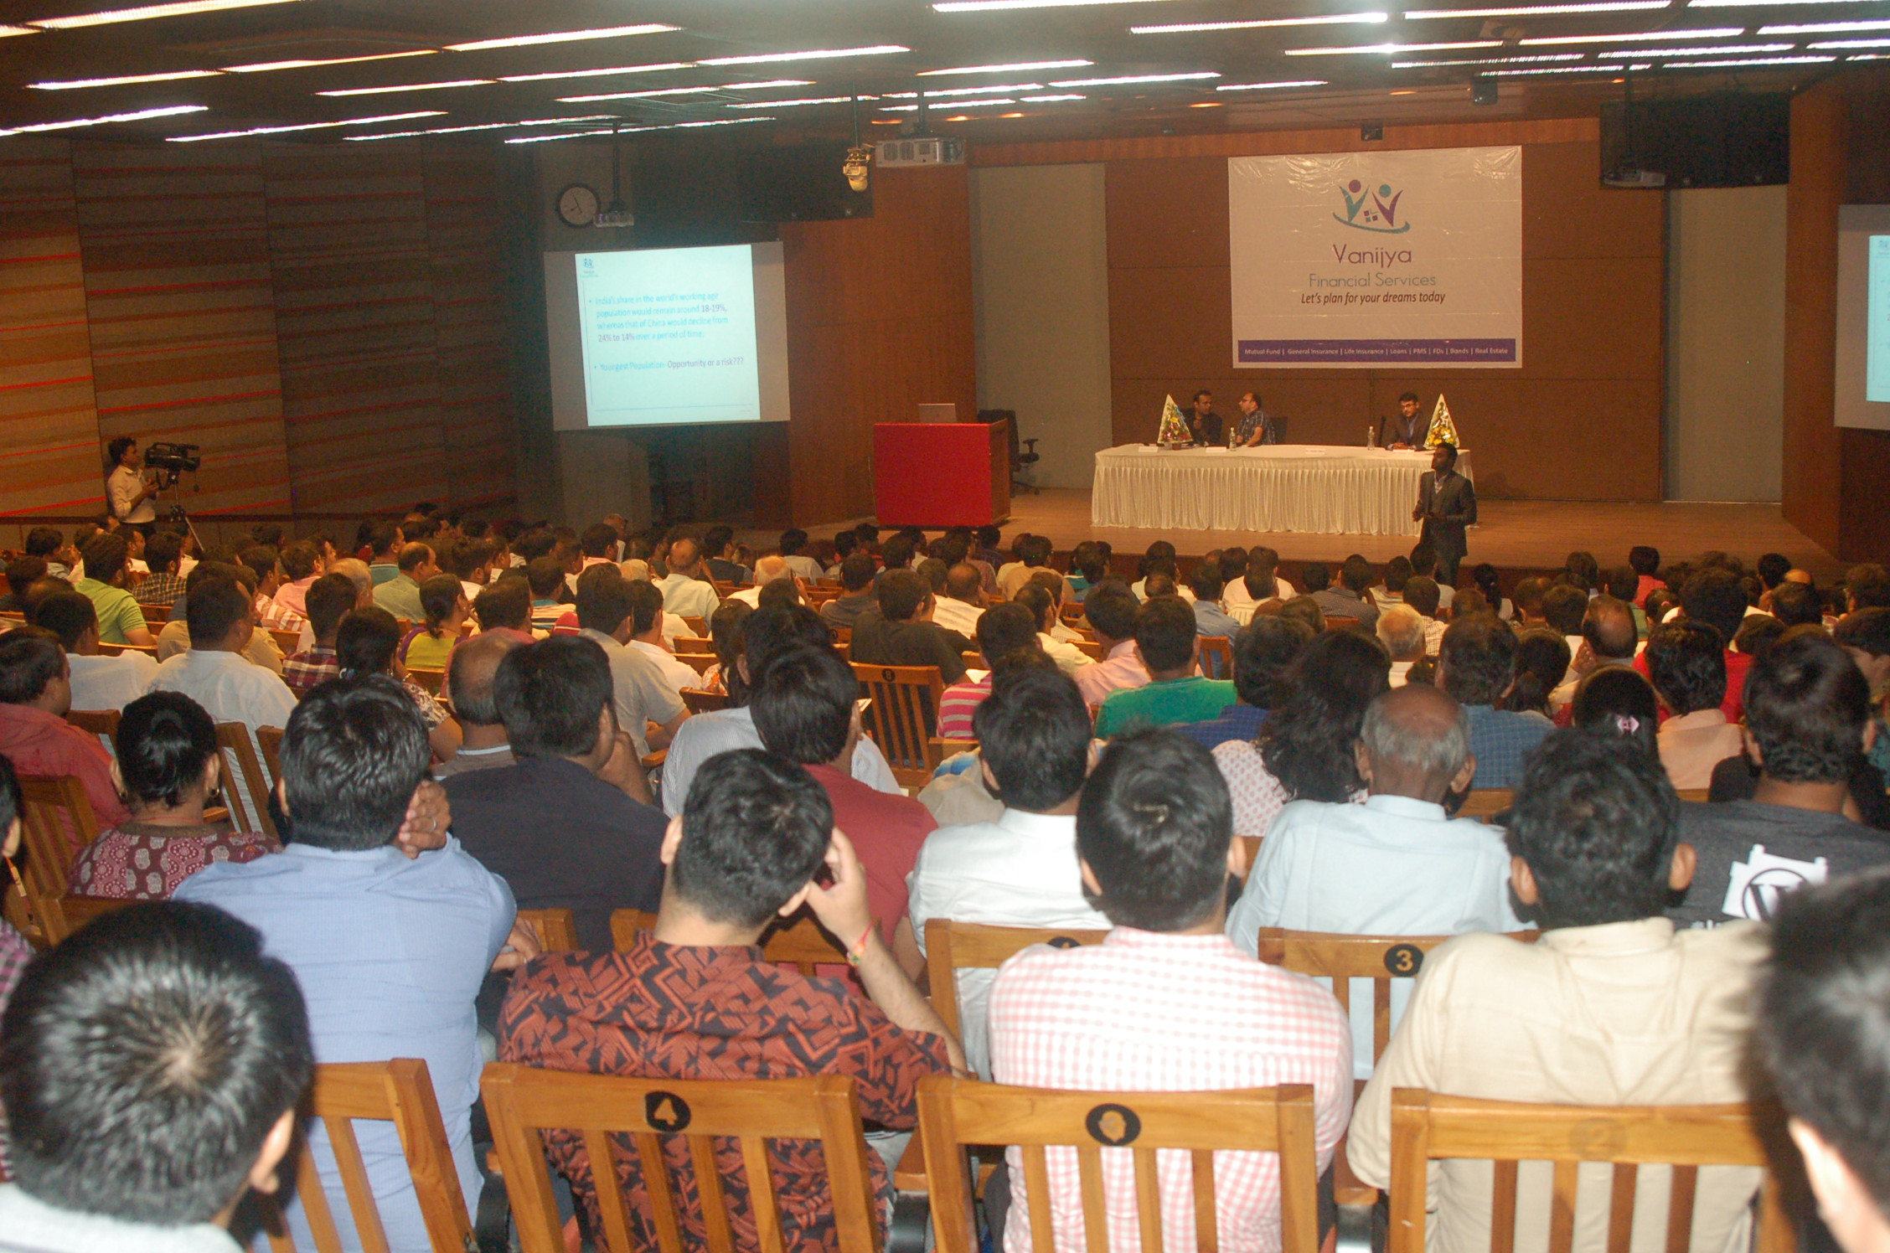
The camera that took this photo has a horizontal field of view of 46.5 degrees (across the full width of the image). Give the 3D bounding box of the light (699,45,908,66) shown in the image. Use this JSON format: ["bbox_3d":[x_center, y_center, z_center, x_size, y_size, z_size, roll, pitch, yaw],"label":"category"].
[{"bbox_3d":[-0.737,-2.982,11.500,1.220,0.080,0.300,1,12,19],"label":"light"}]

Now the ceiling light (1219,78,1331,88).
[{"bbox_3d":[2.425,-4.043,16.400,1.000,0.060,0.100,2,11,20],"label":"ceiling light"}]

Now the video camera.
[{"bbox_3d":[-5.928,-1.298,16.900,0.440,0.260,0.220,-5,11,-13],"label":"video camera"}]

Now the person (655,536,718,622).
[{"bbox_3d":[-1.348,0.092,12.504,0.480,1.250,0.780,1,12,19],"label":"person"}]

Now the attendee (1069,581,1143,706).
[{"bbox_3d":[0.669,0.422,7.407,0.500,1.250,0.750,0,11,12],"label":"attendee"}]

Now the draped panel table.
[{"bbox_3d":[3.307,-1.345,21.486,3.685,0.740,0.860,3,12,25],"label":"draped panel table"}]

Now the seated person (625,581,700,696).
[{"bbox_3d":[-1.072,0.388,9.088,0.480,1.250,0.780,4,13,29],"label":"seated person"}]

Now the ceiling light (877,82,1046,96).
[{"bbox_3d":[0.133,-3.872,15.900,1.220,0.080,0.300,1,11,18],"label":"ceiling light"}]

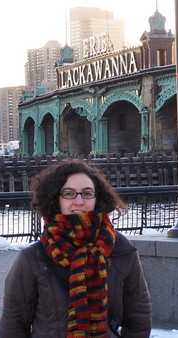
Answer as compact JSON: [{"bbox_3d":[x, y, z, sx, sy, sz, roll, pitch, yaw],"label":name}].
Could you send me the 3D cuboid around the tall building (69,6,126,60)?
[{"bbox_3d":[10.190,-89.627,1420.000,49.000,158.000,46.000,-2,1,-19],"label":"tall building"}]

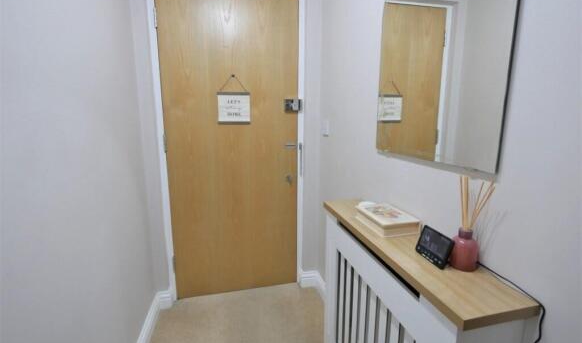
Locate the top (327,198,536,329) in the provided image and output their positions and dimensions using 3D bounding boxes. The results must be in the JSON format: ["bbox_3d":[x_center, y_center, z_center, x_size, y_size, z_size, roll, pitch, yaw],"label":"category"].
[{"bbox_3d":[0.324,0.217,0.886,0.182,0.021,0.769,-2,10,-12],"label":"top"}]

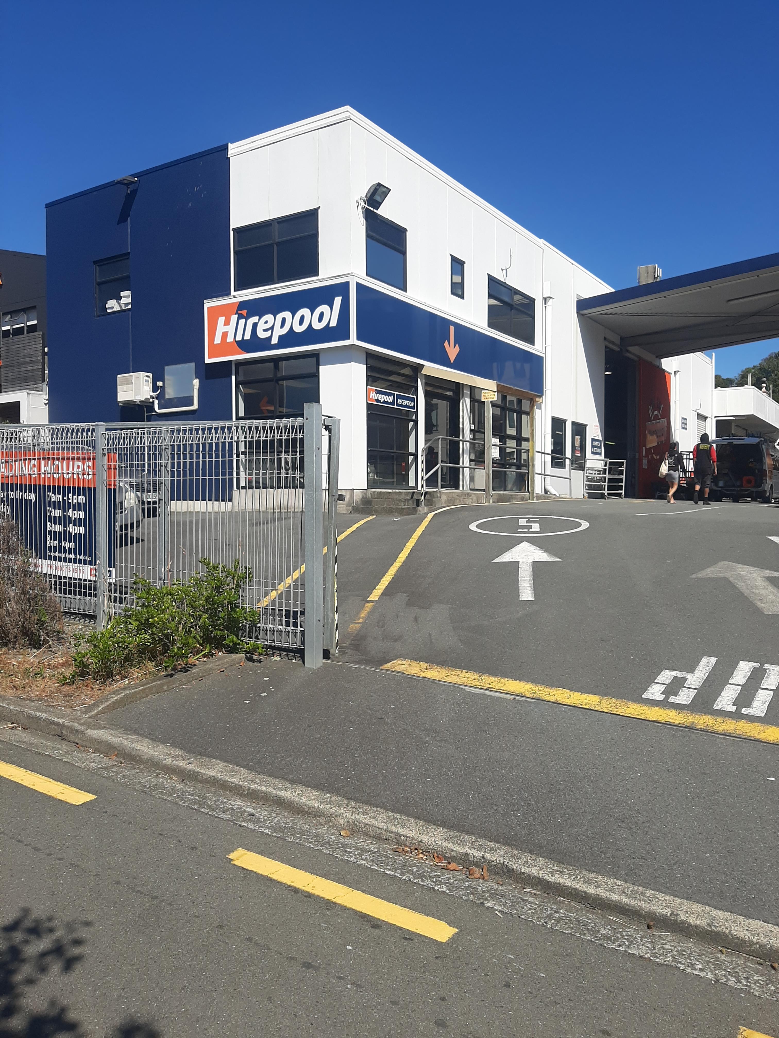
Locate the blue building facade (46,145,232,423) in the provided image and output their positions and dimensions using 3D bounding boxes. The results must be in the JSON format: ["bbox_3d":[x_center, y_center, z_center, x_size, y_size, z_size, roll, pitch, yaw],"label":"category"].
[{"bbox_3d":[-5.631,-3.858,17.110,6.100,7.150,0.500,1,2,33],"label":"blue building facade"}]

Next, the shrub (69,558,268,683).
[{"bbox_3d":[-1.761,0.729,6.224,1.080,0.820,1.080,1,2,33],"label":"shrub"}]

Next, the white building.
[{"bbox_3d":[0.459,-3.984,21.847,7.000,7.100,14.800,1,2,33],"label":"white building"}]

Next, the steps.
[{"bbox_3d":[1.196,-0.348,15.503,1.330,0.460,4.800,1,2,33],"label":"steps"}]

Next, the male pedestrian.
[{"bbox_3d":[7.637,-1.229,18.900,0.580,1.770,0.500,1,2,28],"label":"male pedestrian"}]

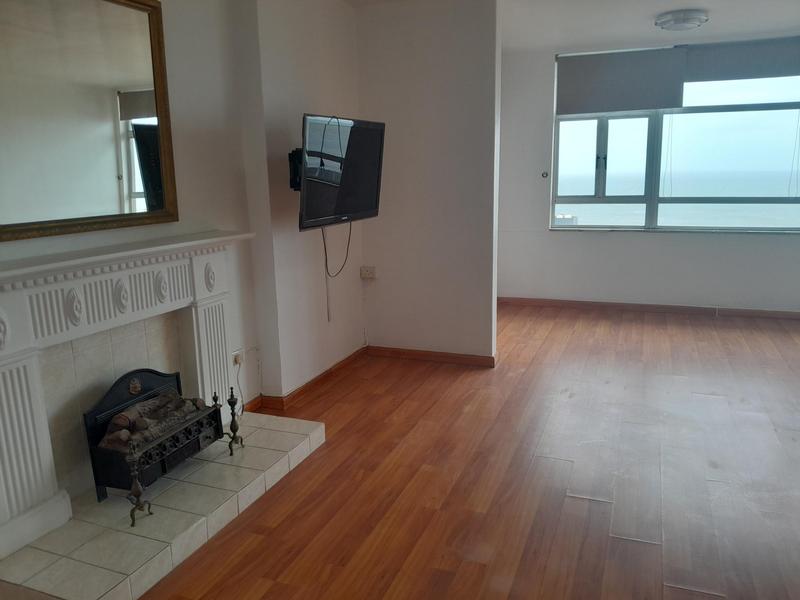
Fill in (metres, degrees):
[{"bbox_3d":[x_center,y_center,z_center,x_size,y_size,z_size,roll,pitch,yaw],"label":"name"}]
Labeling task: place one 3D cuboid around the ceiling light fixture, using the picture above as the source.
[{"bbox_3d":[2.264,-2.244,4.825,0.420,0.080,0.420,3,12,21],"label":"ceiling light fixture"}]

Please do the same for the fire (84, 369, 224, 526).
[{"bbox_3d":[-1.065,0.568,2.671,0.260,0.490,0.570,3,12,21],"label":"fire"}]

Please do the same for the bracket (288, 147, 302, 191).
[{"bbox_3d":[-0.525,-0.797,3.683,0.330,0.260,0.340,3,12,21],"label":"bracket"}]

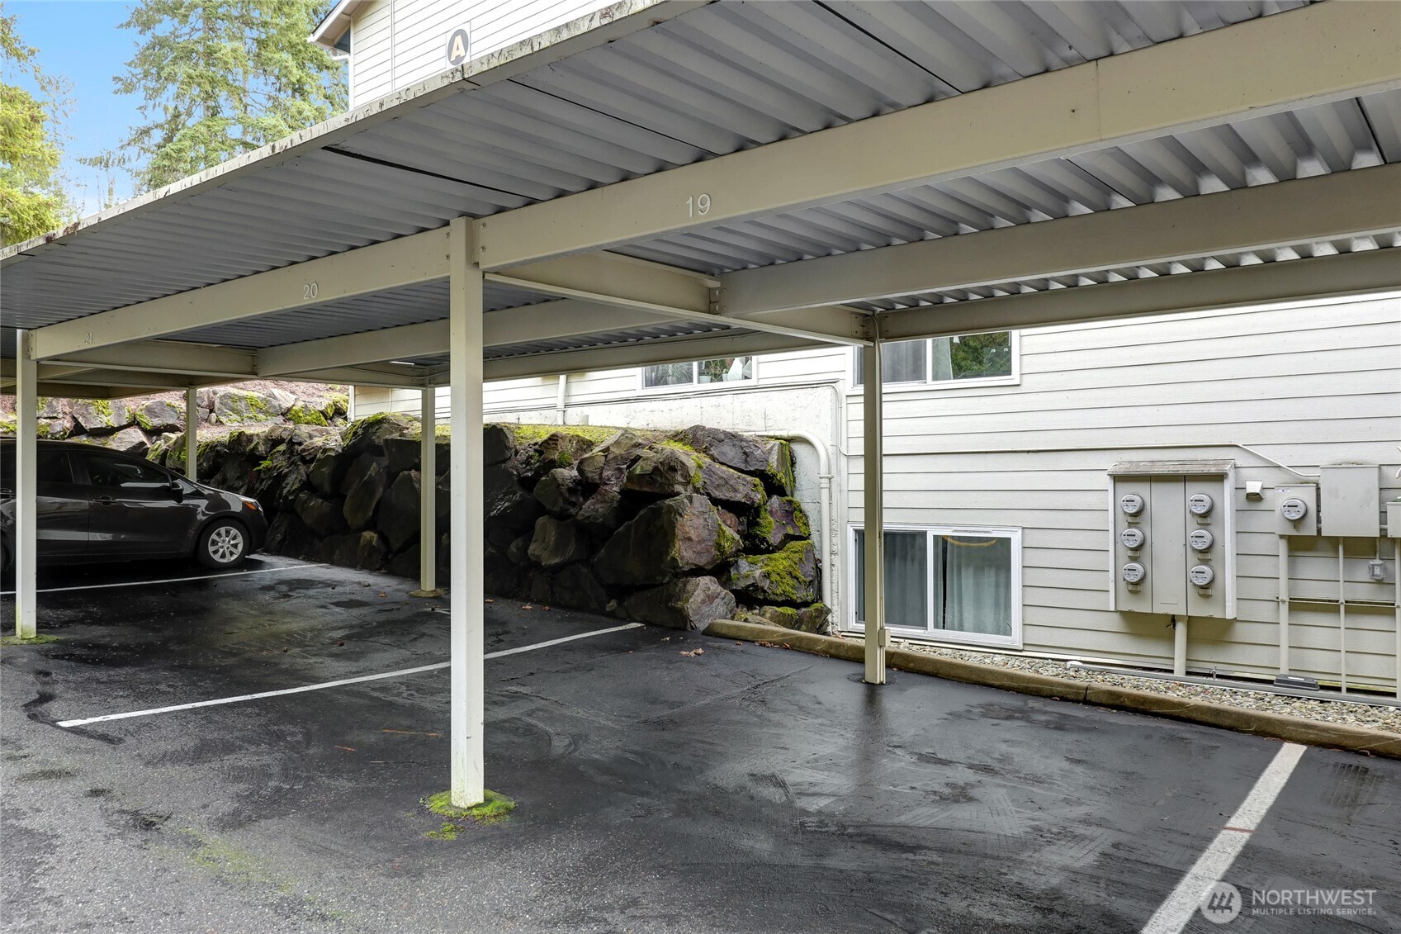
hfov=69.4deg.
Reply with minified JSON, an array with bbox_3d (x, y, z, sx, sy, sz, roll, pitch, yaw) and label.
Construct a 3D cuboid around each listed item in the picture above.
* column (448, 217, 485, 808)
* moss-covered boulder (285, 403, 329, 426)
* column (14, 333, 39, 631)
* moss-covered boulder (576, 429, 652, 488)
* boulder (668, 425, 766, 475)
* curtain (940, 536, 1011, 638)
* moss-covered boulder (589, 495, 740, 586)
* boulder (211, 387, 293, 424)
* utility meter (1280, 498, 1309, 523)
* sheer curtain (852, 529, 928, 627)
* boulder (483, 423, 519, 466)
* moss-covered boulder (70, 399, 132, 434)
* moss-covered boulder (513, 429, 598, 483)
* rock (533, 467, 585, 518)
[{"bbox_3d":[-1.028,0.197,4.450,0.104,2.570,0.104,-1,-1,40],"label":"column"},{"bbox_3d":[-5.942,-0.795,15.300,0.620,0.370,0.480,0,-1,9],"label":"moss-covered boulder"},{"bbox_3d":[-5.311,0.129,7.969,0.108,2.419,0.108,-1,-1,39],"label":"column"},{"bbox_3d":[-0.934,-0.088,10.864,0.800,0.580,0.520,-1,-1,39],"label":"moss-covered boulder"},{"bbox_3d":[0.176,-0.161,9.300,0.850,0.440,0.500,0,-1,-6],"label":"boulder"},{"bbox_3d":[2.308,0.982,8.484,0.680,0.970,0.090,-1,-1,39],"label":"curtain"},{"bbox_3d":[-0.327,0.743,10.251,1.350,0.900,0.650,-1,-1,39],"label":"moss-covered boulder"},{"bbox_3d":[-7.096,-0.970,16.000,1.200,0.570,0.700,0,-1,9],"label":"boulder"},{"bbox_3d":[3.960,0.288,6.748,0.165,0.165,0.120,-1,-1,39],"label":"utility meter"},{"bbox_3d":[1.633,0.960,8.650,0.730,0.860,0.080,-1,-1,40],"label":"sheer curtain"},{"bbox_3d":[-2.458,-0.264,12.183,0.650,0.470,0.550,-1,-1,39],"label":"boulder"},{"bbox_3d":[-10.543,-0.886,17.800,0.970,0.610,0.650,0,-1,9],"label":"moss-covered boulder"},{"bbox_3d":[-1.508,-0.115,10.600,0.800,0.520,0.550,-1,-1,18],"label":"moss-covered boulder"},{"bbox_3d":[-1.418,0.254,10.200,0.500,0.460,0.450,-1,-1,18],"label":"rock"}]

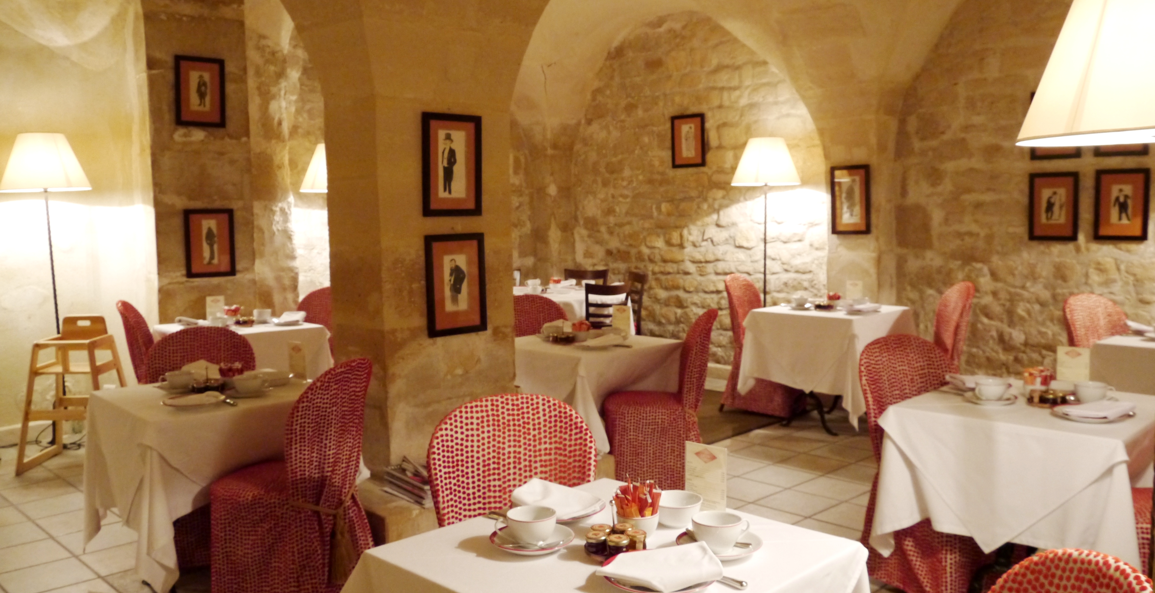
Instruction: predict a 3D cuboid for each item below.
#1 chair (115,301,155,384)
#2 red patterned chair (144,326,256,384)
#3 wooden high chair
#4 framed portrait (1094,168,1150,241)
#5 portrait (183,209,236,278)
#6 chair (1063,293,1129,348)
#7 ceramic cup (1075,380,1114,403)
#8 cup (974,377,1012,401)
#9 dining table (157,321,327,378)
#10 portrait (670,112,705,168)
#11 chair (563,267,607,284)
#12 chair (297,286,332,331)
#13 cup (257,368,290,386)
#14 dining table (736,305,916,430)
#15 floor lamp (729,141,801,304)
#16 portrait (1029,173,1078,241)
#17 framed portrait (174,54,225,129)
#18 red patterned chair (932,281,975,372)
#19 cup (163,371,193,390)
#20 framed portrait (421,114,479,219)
[{"bbox_3d":[-2.267,0.483,5.341,0.590,0.950,0.490,-2,6,-20],"label":"chair"},{"bbox_3d":[-1.526,0.615,3.938,0.490,0.950,0.590,-3,6,-28],"label":"red patterned chair"},{"bbox_3d":[-2.796,0.548,5.242,0.510,0.820,0.490,0,5,0],"label":"wooden high chair"},{"bbox_3d":[3.730,-0.627,6.406,0.335,0.485,0.025,4,7,45],"label":"framed portrait"},{"bbox_3d":[-2.311,-0.335,5.873,0.315,0.420,0.030,-6,7,-44],"label":"portrait"},{"bbox_3d":[3.184,0.470,5.458,0.480,0.950,0.550,-2,5,-17],"label":"chair"},{"bbox_3d":[1.755,0.326,3.166,0.122,0.065,0.102,2,6,29],"label":"ceramic cup"},{"bbox_3d":[1.469,0.328,3.322,0.105,0.066,0.120,5,8,45],"label":"cup"},{"bbox_3d":[-1.994,0.548,5.548,0.720,0.750,0.720,5,7,44],"label":"dining table"},{"bbox_3d":[0.900,-1.250,7.550,0.315,0.418,0.030,4,7,40],"label":"portrait"},{"bbox_3d":[0.073,0.185,9.524,0.450,0.900,0.500,0,5,9],"label":"chair"},{"bbox_3d":[-1.677,0.414,5.998,0.490,0.950,0.590,2,6,25],"label":"chair"},{"bbox_3d":[-1.191,0.313,3.661,0.125,0.066,0.110,-2,6,-18],"label":"cup"},{"bbox_3d":[1.795,0.481,6.646,0.860,0.760,0.860,4,7,45],"label":"dining table"},{"bbox_3d":[1.343,-0.168,6.711,0.490,1.930,0.490,5,8,45],"label":"floor lamp"},{"bbox_3d":[3.033,-0.569,5.950,0.295,0.430,0.030,4,7,41],"label":"portrait"},{"bbox_3d":[-2.658,-1.445,6.609,0.345,0.485,0.025,-5,6,-40],"label":"framed portrait"},{"bbox_3d":[2.509,0.368,6.737,0.550,0.950,0.480,-1,5,-5],"label":"red patterned chair"},{"bbox_3d":[-1.522,0.316,3.549,0.122,0.065,0.102,-3,6,-23],"label":"cup"},{"bbox_3d":[-0.591,-0.623,4.452,0.025,0.485,0.345,4,7,45],"label":"framed portrait"}]

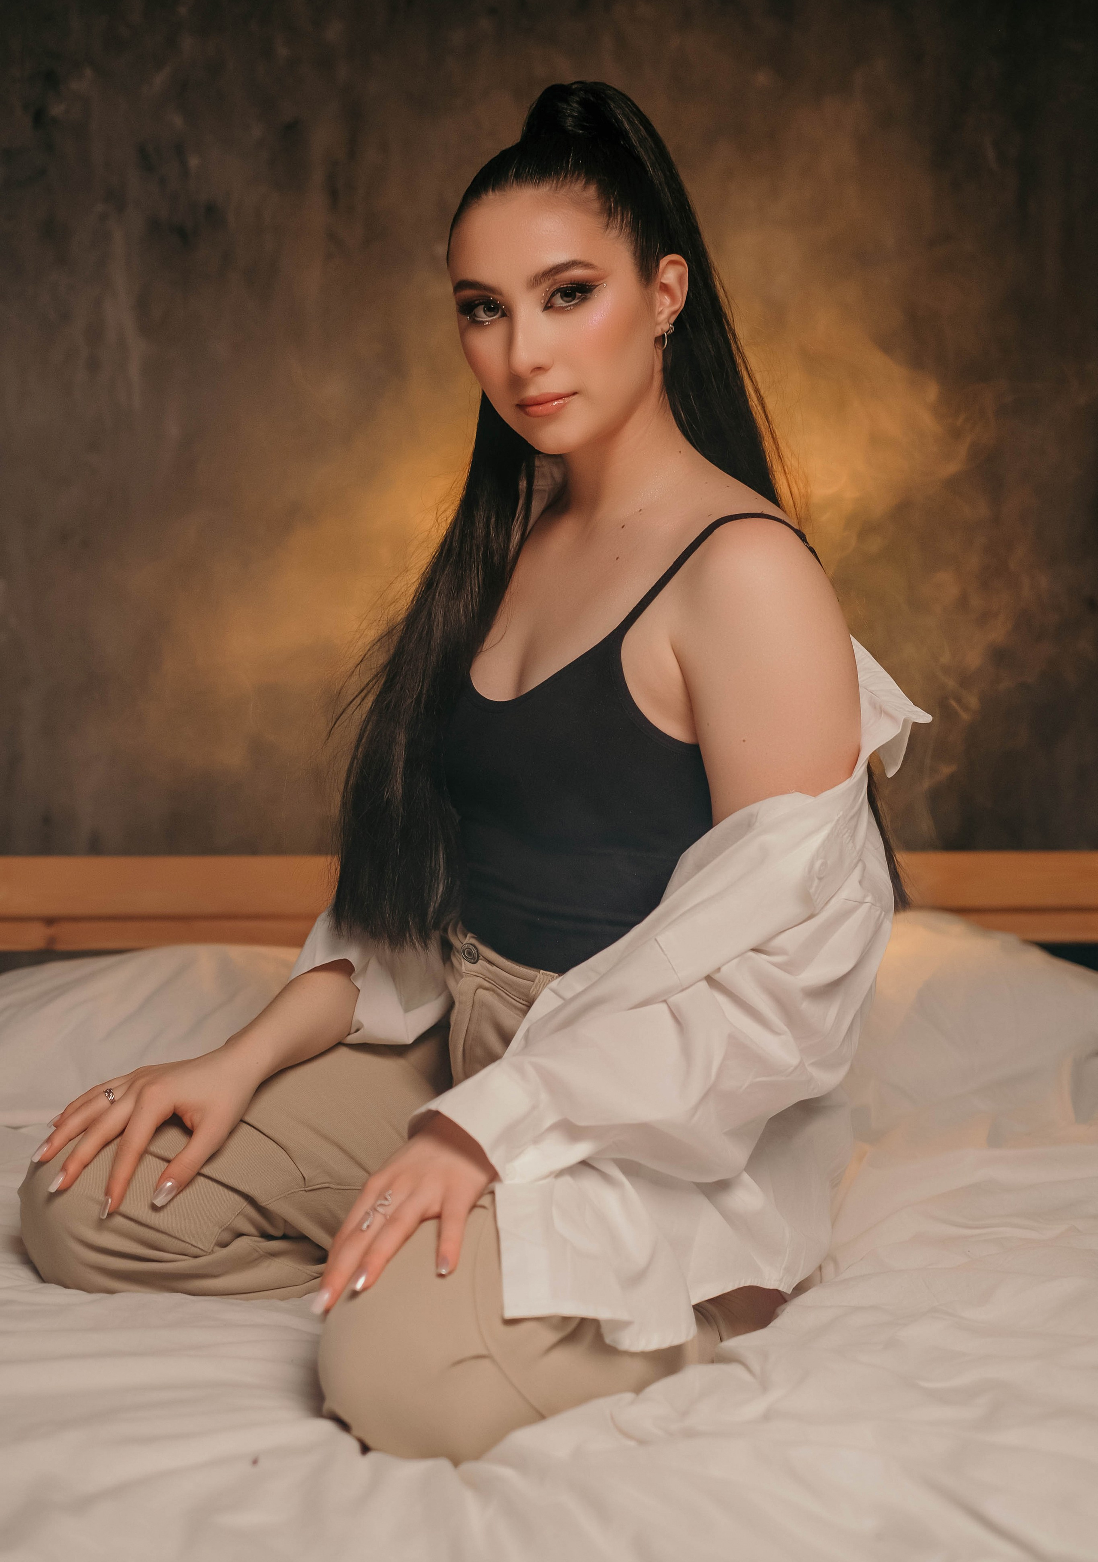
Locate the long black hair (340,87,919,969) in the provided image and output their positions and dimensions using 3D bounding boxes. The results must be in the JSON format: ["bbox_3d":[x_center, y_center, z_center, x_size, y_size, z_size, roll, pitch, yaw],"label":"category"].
[{"bbox_3d":[0.050,-0.192,1.790,0.290,0.620,0.400,3,5,38],"label":"long black hair"}]

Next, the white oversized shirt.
[{"bbox_3d":[0.040,0.115,1.780,0.450,0.470,0.460,-4,5,-43],"label":"white oversized shirt"}]

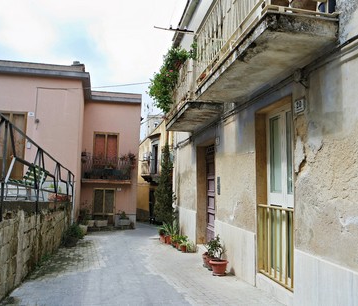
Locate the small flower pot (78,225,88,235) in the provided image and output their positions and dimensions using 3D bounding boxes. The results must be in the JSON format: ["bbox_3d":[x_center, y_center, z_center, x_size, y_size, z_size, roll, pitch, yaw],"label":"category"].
[{"bbox_3d":[-4.031,3.196,12.800,0.400,0.420,0.400,2,-5,-11],"label":"small flower pot"}]

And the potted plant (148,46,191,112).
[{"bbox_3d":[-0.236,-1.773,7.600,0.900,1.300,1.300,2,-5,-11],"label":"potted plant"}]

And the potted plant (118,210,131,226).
[{"bbox_3d":[-2.597,3.121,14.600,0.600,0.750,0.320,2,-5,-11],"label":"potted plant"}]

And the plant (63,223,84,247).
[{"bbox_3d":[-3.409,2.633,9.900,0.560,0.700,0.580,2,-5,-11],"label":"plant"}]

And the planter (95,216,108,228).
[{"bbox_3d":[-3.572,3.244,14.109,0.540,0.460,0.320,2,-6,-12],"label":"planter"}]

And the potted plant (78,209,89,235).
[{"bbox_3d":[-4.021,2.884,12.900,0.500,1.050,0.500,2,-5,-11],"label":"potted plant"}]

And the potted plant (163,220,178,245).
[{"bbox_3d":[-0.286,2.672,10.300,0.460,0.780,0.460,2,-5,-11],"label":"potted plant"}]

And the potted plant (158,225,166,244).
[{"bbox_3d":[-0.605,2.785,10.600,0.280,0.600,0.280,2,-5,-11],"label":"potted plant"}]

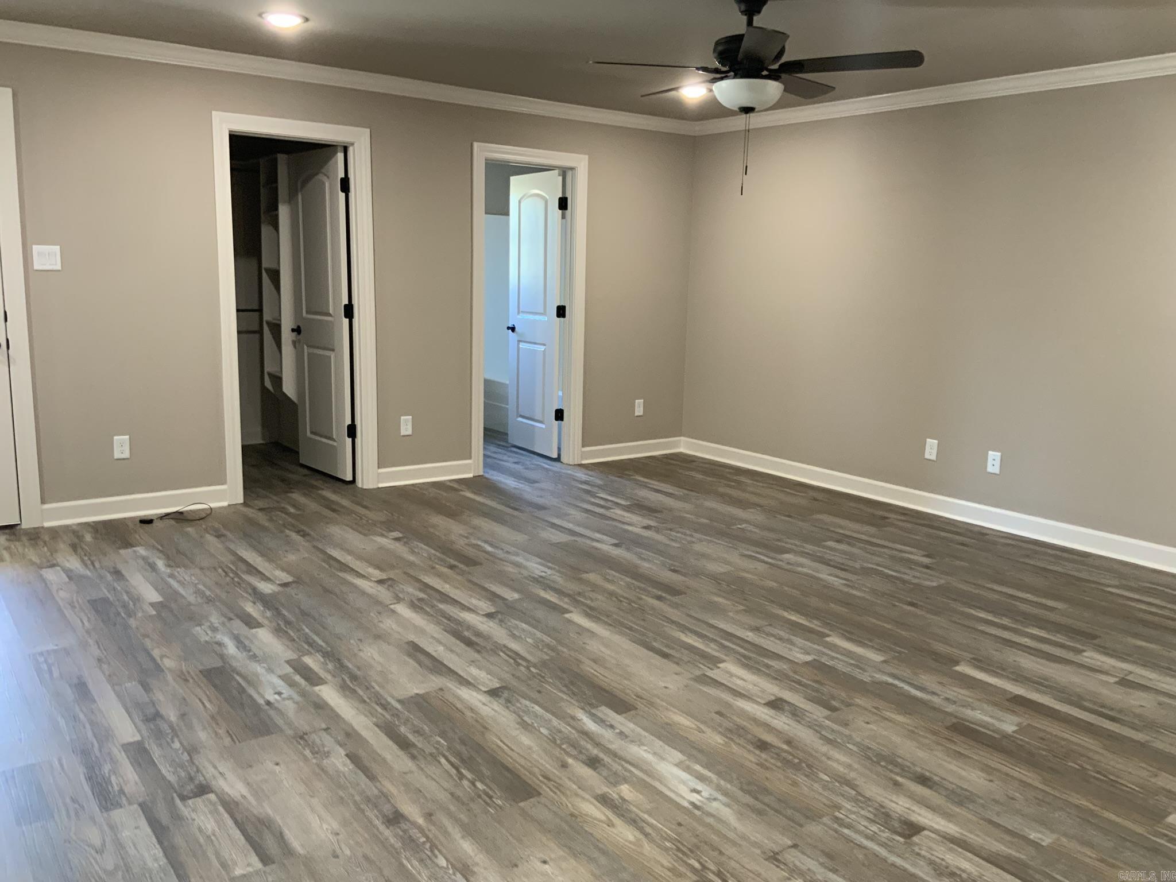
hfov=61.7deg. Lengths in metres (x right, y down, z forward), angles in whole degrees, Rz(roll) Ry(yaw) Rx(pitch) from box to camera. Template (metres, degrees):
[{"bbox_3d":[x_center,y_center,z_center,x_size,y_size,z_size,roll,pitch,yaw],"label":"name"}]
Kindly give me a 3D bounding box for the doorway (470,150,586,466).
[{"bbox_3d":[-0.412,-0.858,6.630,0.897,2.133,0.120,-6,12,-36],"label":"doorway"}]

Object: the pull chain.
[{"bbox_3d":[0.632,-1.151,3.950,0.024,0.321,0.018,3,10,8],"label":"pull chain"}]

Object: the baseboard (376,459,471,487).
[{"bbox_3d":[-1.035,0.207,6.305,0.664,0.113,0.020,-6,12,-36],"label":"baseboard"}]

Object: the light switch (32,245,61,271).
[{"bbox_3d":[-2.668,-0.902,4.862,0.118,0.116,0.010,-6,12,-36],"label":"light switch"}]

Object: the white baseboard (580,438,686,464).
[{"bbox_3d":[0.340,0.068,7.316,0.971,0.113,0.020,-6,12,-36],"label":"white baseboard"}]

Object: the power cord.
[{"bbox_3d":[-2.195,0.390,5.265,0.365,0.050,0.195,-6,12,-36],"label":"power cord"}]

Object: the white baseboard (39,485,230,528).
[{"bbox_3d":[-2.413,0.346,5.293,0.933,0.113,0.020,-6,12,-36],"label":"white baseboard"}]

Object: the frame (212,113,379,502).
[{"bbox_3d":[-1.675,-0.730,5.702,0.912,2.133,0.120,-6,12,-36],"label":"frame"}]

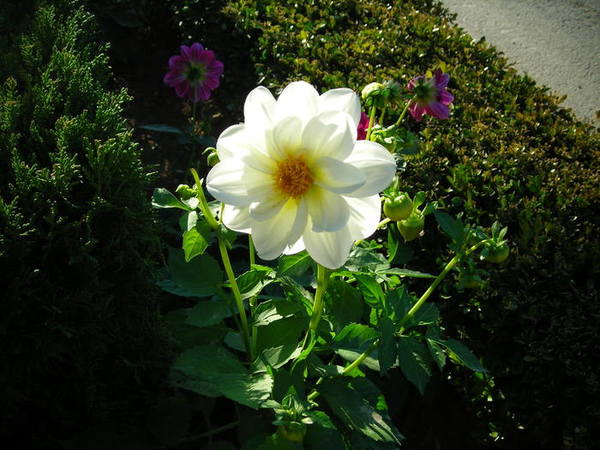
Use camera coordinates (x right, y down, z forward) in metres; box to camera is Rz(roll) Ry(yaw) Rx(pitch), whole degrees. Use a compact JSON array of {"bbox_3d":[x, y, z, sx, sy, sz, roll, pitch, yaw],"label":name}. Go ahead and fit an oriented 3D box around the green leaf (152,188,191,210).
[{"bbox_3d":[-0.101,-0.020,0.515,0.028,0.008,0.018,9,41,-21],"label":"green leaf"}]

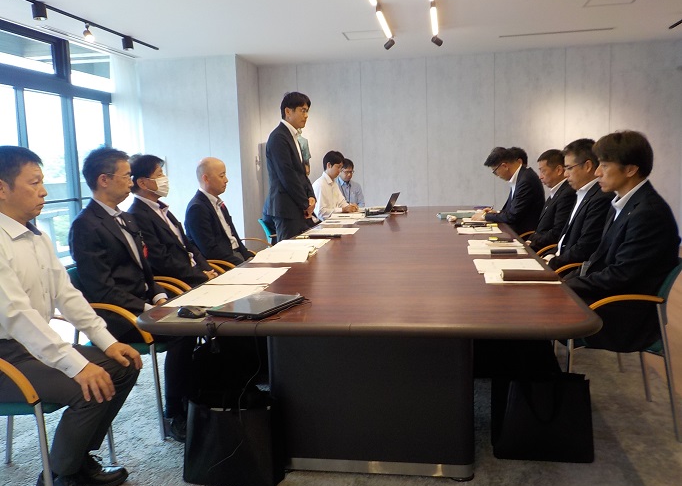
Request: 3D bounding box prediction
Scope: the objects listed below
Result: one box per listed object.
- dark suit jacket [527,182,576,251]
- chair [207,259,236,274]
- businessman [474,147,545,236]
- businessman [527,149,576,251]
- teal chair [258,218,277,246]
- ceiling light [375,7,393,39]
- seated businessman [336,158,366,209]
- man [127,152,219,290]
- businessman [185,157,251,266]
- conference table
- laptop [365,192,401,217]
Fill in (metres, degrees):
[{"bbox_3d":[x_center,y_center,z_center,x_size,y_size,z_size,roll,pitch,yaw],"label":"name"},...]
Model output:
[{"bbox_3d":[1.498,-0.141,4.192,0.414,0.621,0.512,0,8,10],"label":"dark suit jacket"},{"bbox_3d":[-0.787,0.328,3.968,0.571,0.788,0.561,0,8,10],"label":"chair"},{"bbox_3d":[1.408,-0.136,4.935,0.670,1.310,0.512,0,8,14],"label":"businessman"},{"bbox_3d":[1.376,-0.018,4.231,0.709,1.271,0.512,0,8,10],"label":"businessman"},{"bbox_3d":[-0.410,0.130,5.338,0.571,0.788,0.561,0,8,10],"label":"teal chair"},{"bbox_3d":[0.443,-2.142,5.827,0.069,0.069,1.182,0,8,10],"label":"ceiling light"},{"bbox_3d":[0.130,-0.304,6.677,0.512,1.251,0.670,-6,9,-27],"label":"seated businessman"},{"bbox_3d":[-0.855,0.135,3.468,0.729,1.310,0.512,0,8,10],"label":"man"},{"bbox_3d":[-0.732,0.052,4.121,0.729,1.290,0.512,0,8,10],"label":"businessman"},{"bbox_3d":[0.454,0.285,4.292,1.576,0.709,4.827,0,8,10],"label":"conference table"},{"bbox_3d":[0.397,-0.386,5.801,0.276,0.217,0.295,0,8,16],"label":"laptop"}]

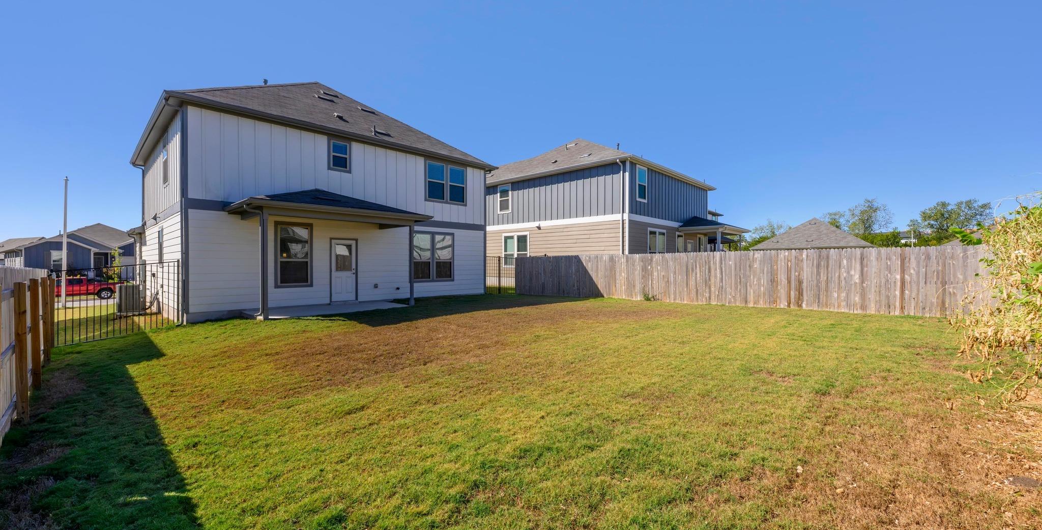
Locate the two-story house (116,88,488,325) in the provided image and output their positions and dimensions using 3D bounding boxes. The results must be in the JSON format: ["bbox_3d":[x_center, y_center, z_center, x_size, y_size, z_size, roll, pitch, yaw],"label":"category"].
[{"bbox_3d":[-9.780,-3.160,18.600,17.700,9.650,11.250,0,1,43],"label":"two-story house"}]

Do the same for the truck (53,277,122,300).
[{"bbox_3d":[-37.800,2.030,34.400,2.030,1.920,5.850,0,1,43],"label":"truck"}]

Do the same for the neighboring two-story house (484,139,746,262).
[{"bbox_3d":[3.070,-3.480,27.100,19.400,9.500,11.250,0,1,43],"label":"neighboring two-story house"}]

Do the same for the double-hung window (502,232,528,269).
[{"bbox_3d":[-0.310,-0.820,23.200,2.060,1.970,0.140,0,1,43],"label":"double-hung window"}]

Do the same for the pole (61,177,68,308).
[{"bbox_3d":[-32.600,-1.640,29.000,0.240,9.300,0.240,0,1,43],"label":"pole"}]

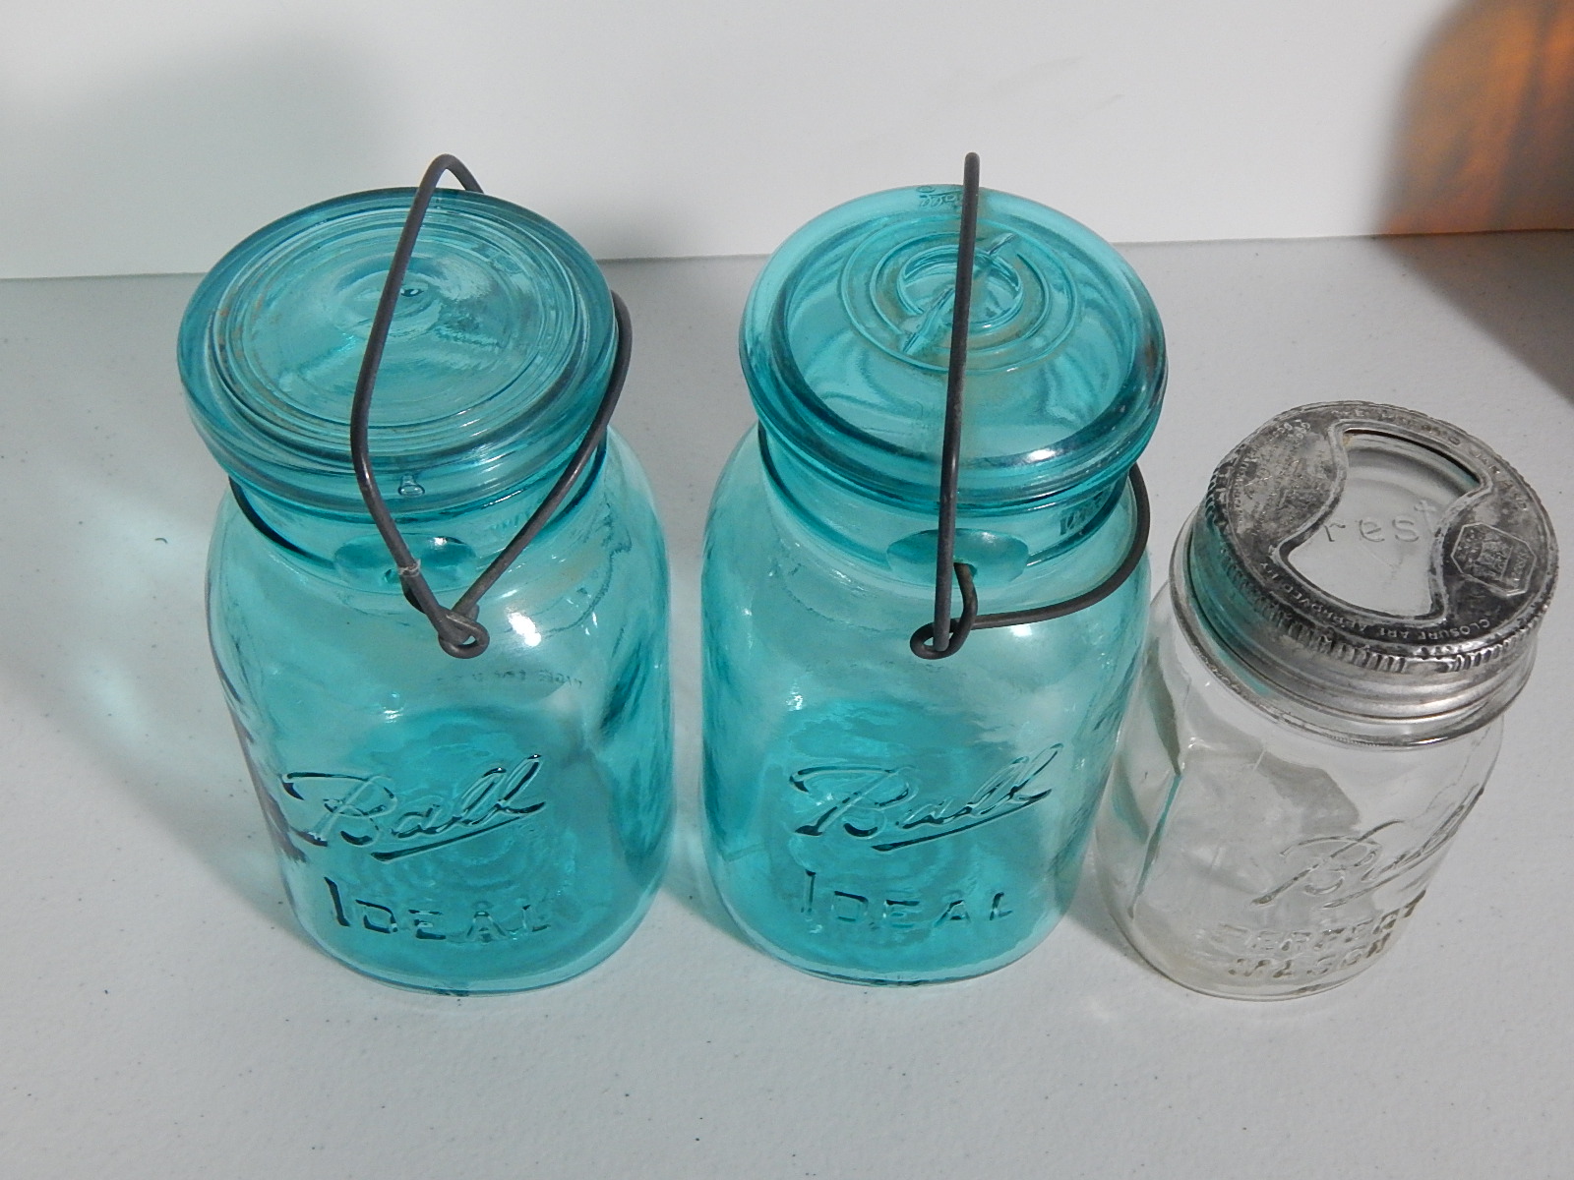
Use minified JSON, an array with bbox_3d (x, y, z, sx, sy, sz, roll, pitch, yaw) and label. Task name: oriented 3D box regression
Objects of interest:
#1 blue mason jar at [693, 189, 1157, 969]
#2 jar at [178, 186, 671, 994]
[{"bbox_3d":[0.031,0.002,0.440,0.100,0.189,0.100,1,49,-1],"label":"blue mason jar"},{"bbox_3d":[-0.076,0.004,0.435,0.100,0.188,0.100,1,49,-1],"label":"jar"}]

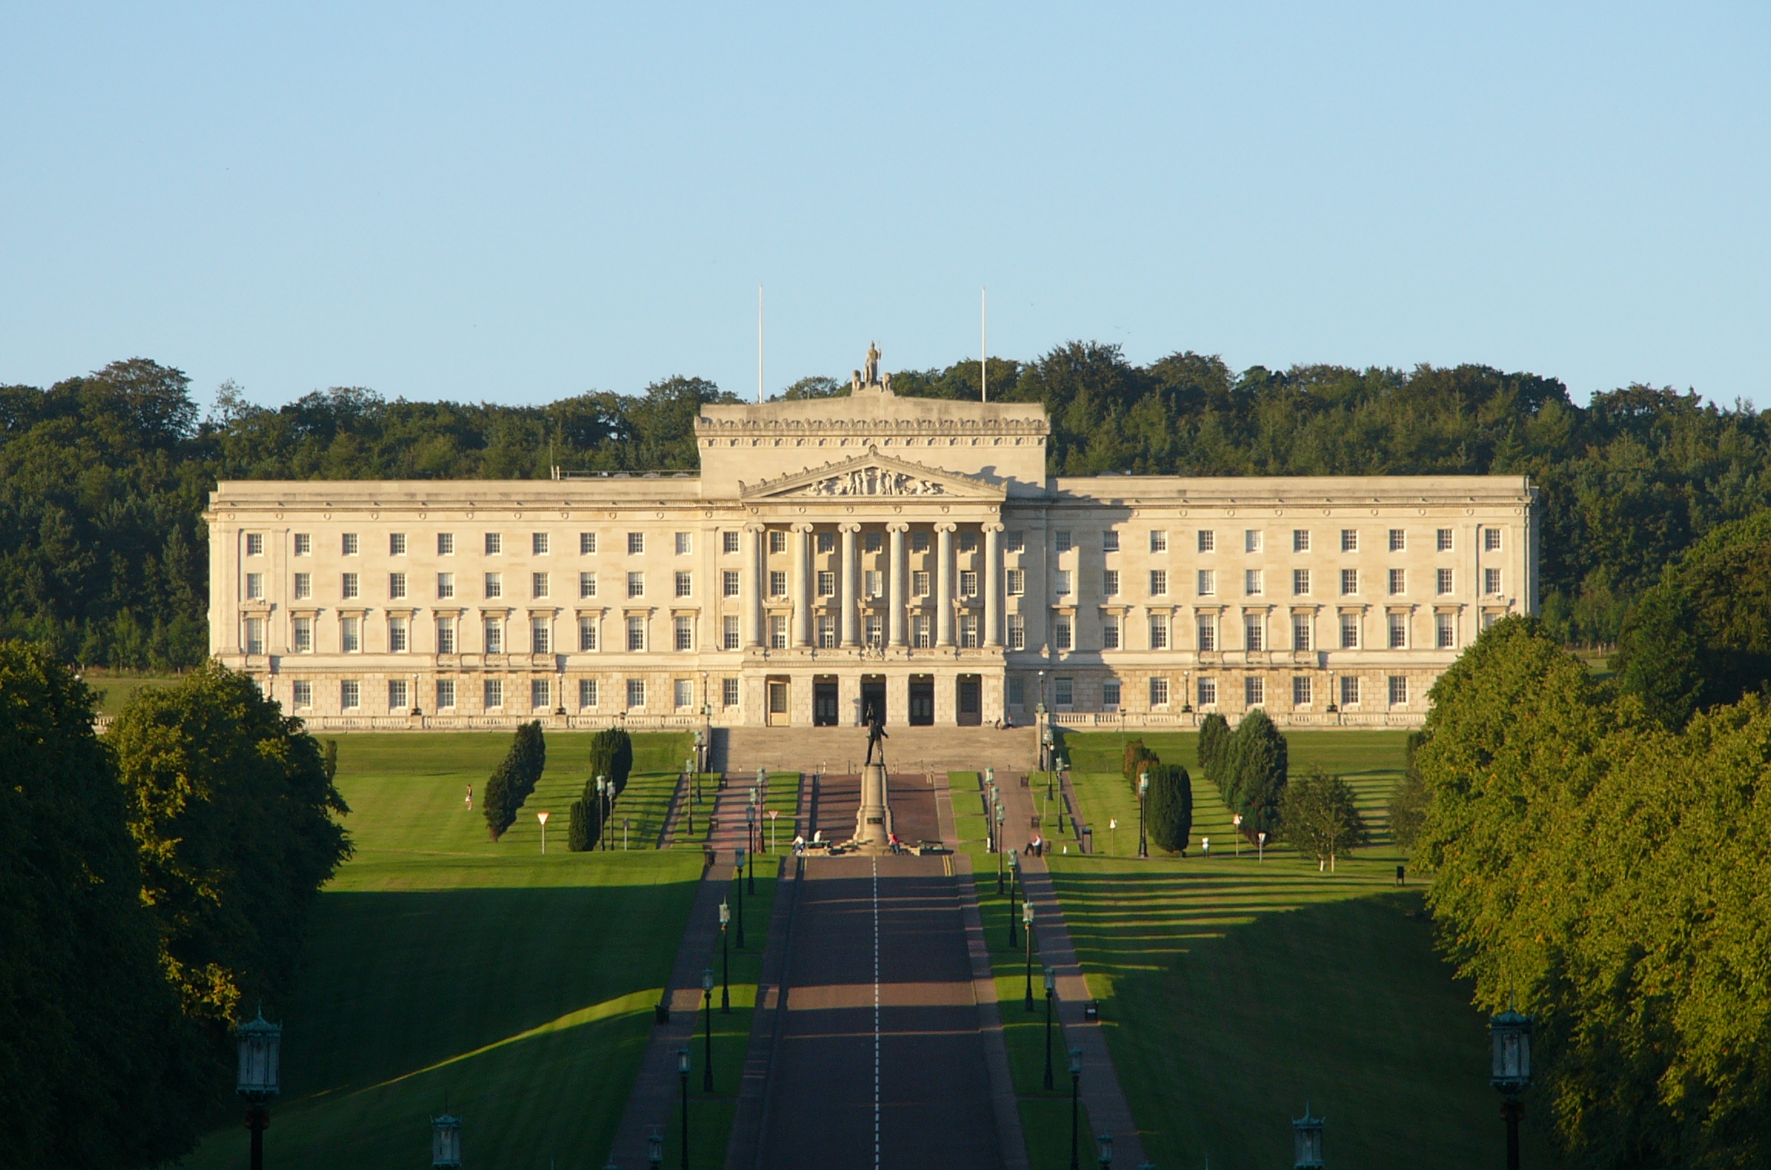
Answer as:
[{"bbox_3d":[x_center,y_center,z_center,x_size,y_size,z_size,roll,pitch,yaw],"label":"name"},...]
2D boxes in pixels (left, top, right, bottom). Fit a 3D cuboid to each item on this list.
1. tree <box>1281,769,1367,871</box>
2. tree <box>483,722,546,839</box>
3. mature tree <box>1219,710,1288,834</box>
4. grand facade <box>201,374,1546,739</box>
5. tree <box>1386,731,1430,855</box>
[{"bbox_3d":[27.313,14.605,685.000,5.400,6.400,5.200,0,-4,0],"label":"tree"},{"bbox_3d":[-25.262,13.266,748.000,4.200,7.900,4.000,0,-4,0],"label":"tree"},{"bbox_3d":[23.486,12.160,698.000,4.200,8.500,4.200,0,-1,0],"label":"mature tree"},{"bbox_3d":[-0.998,-3.508,933.000,111.500,30.300,50.000,0,-1,0],"label":"grand facade"},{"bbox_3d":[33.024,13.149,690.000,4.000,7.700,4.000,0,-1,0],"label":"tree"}]

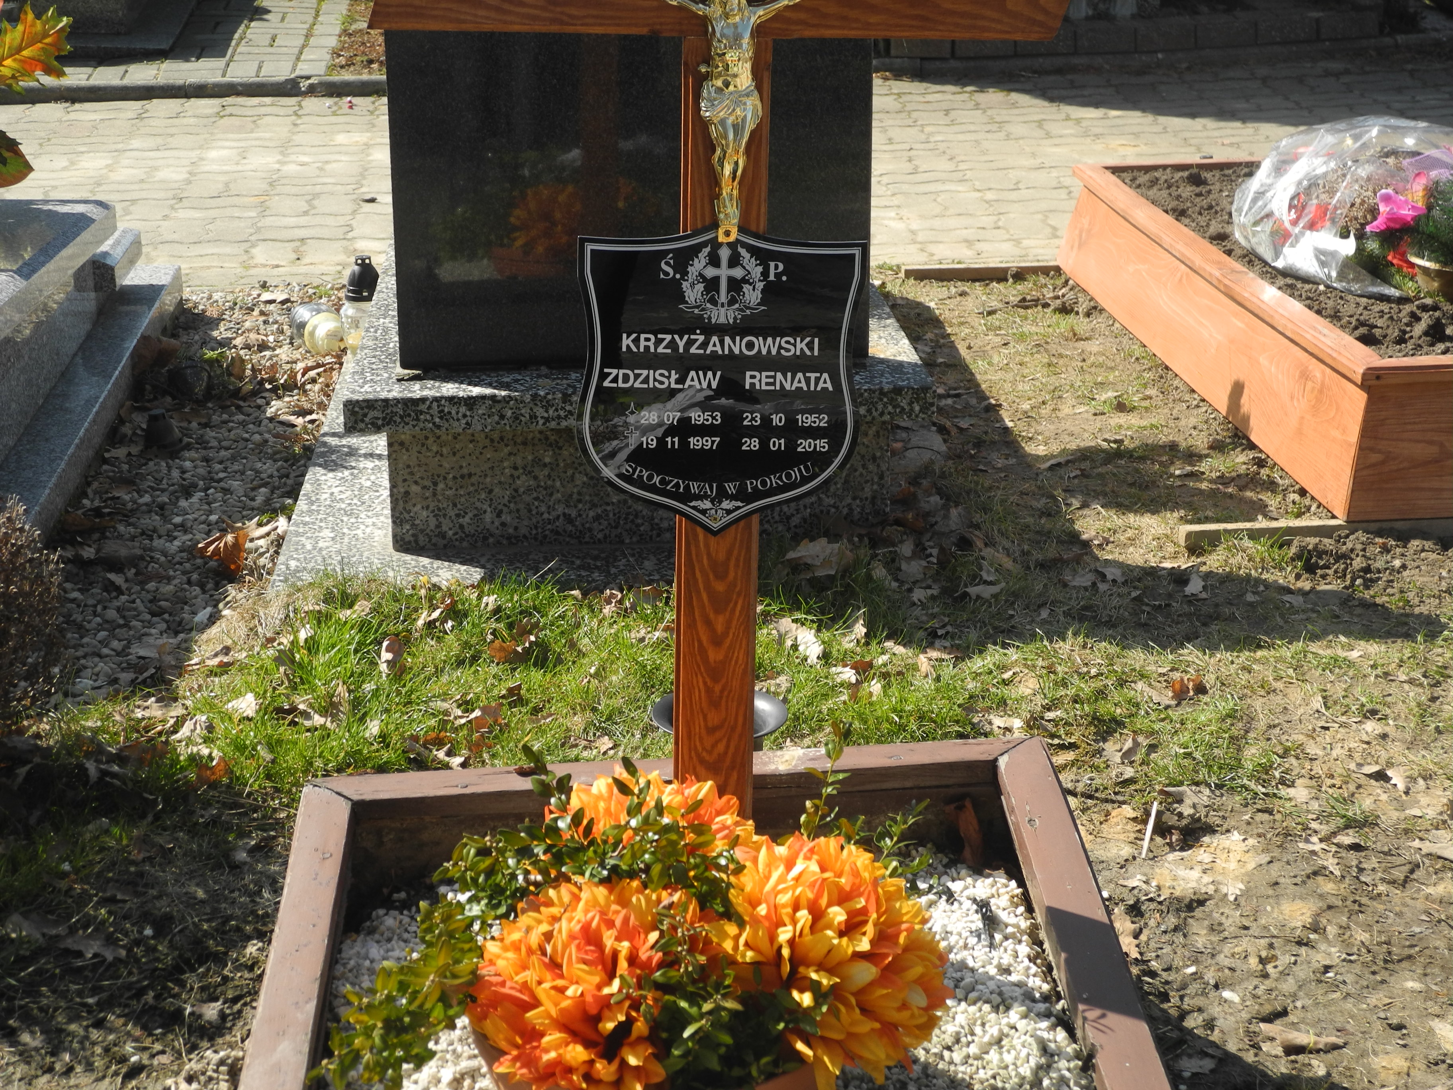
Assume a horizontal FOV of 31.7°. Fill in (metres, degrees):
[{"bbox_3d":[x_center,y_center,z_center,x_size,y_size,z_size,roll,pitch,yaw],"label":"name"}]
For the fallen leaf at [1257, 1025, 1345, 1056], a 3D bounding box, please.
[{"bbox_3d":[0.599,0.513,2.668,0.088,0.020,0.036,4,21,13],"label":"fallen leaf"}]

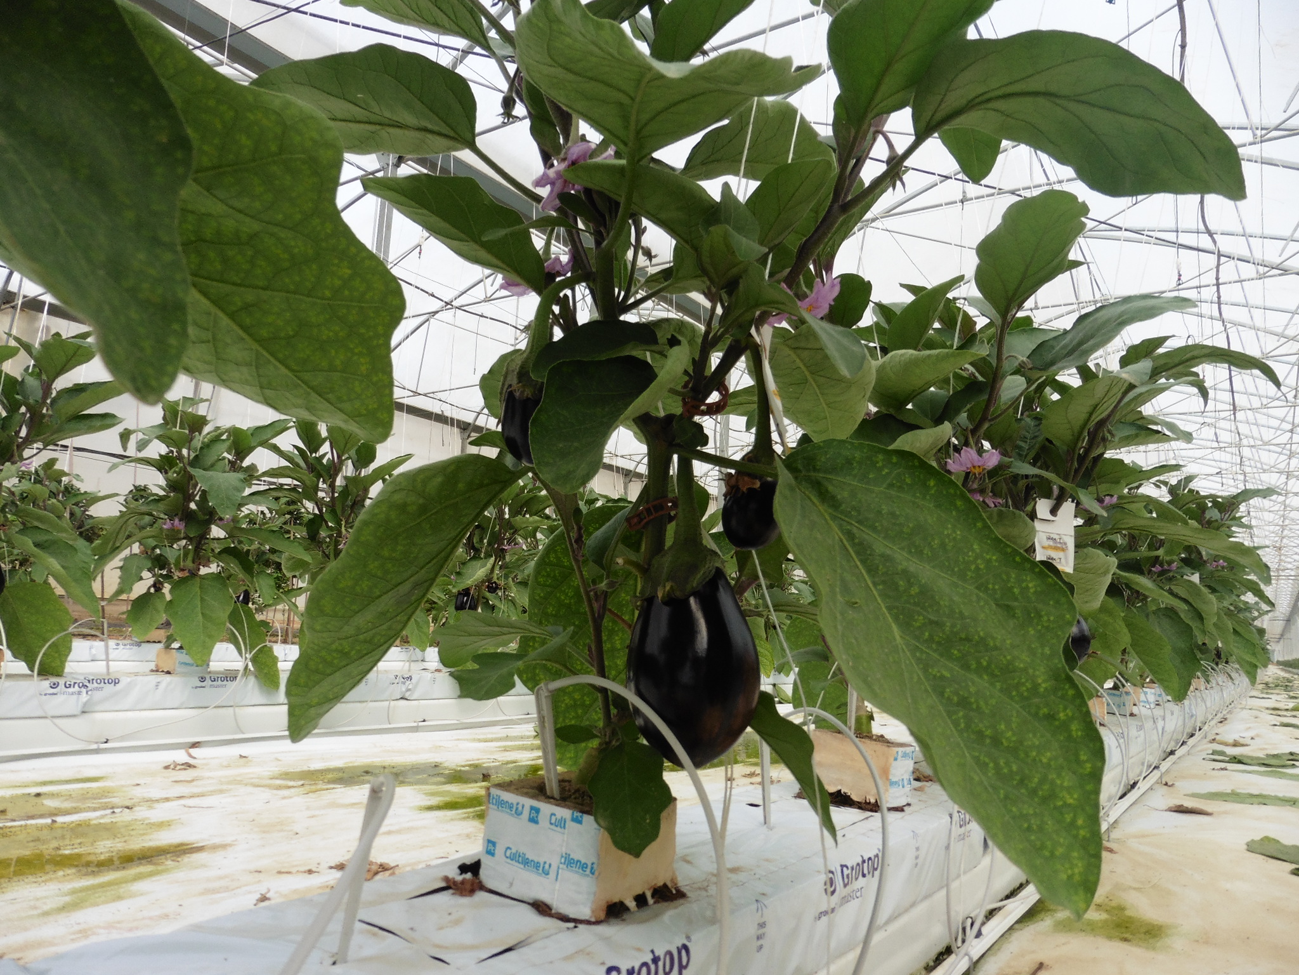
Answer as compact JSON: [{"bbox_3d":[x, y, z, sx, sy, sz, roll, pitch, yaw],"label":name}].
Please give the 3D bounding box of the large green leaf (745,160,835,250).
[{"bbox_3d":[0.100,-0.200,0.640,0.055,0.080,0.040,42,19,-5],"label":"large green leaf"}]

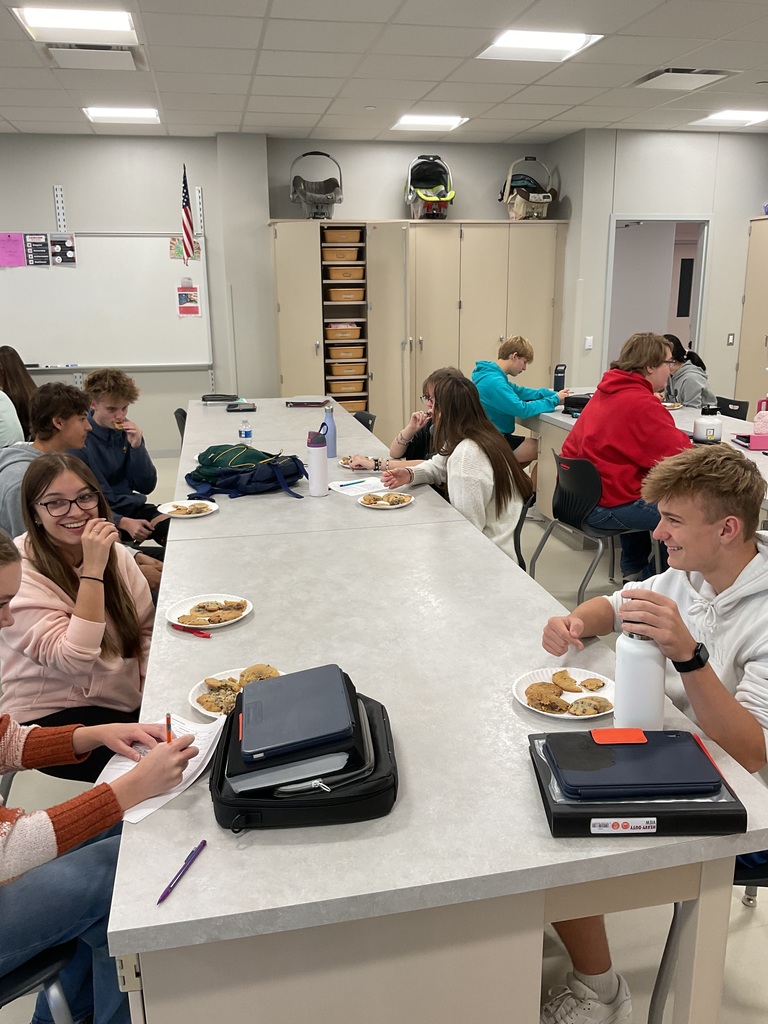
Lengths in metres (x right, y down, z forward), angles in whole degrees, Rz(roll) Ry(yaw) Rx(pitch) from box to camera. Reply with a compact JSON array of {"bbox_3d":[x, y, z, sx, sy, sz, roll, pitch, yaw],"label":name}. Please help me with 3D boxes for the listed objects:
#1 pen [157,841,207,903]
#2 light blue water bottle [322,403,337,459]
[{"bbox_3d":[-0.291,0.520,1.241,0.012,0.011,0.146,4,15,15],"label":"pen"},{"bbox_3d":[-0.260,-0.387,4.141,0.064,0.248,0.064,-3,15,-11],"label":"light blue water bottle"}]

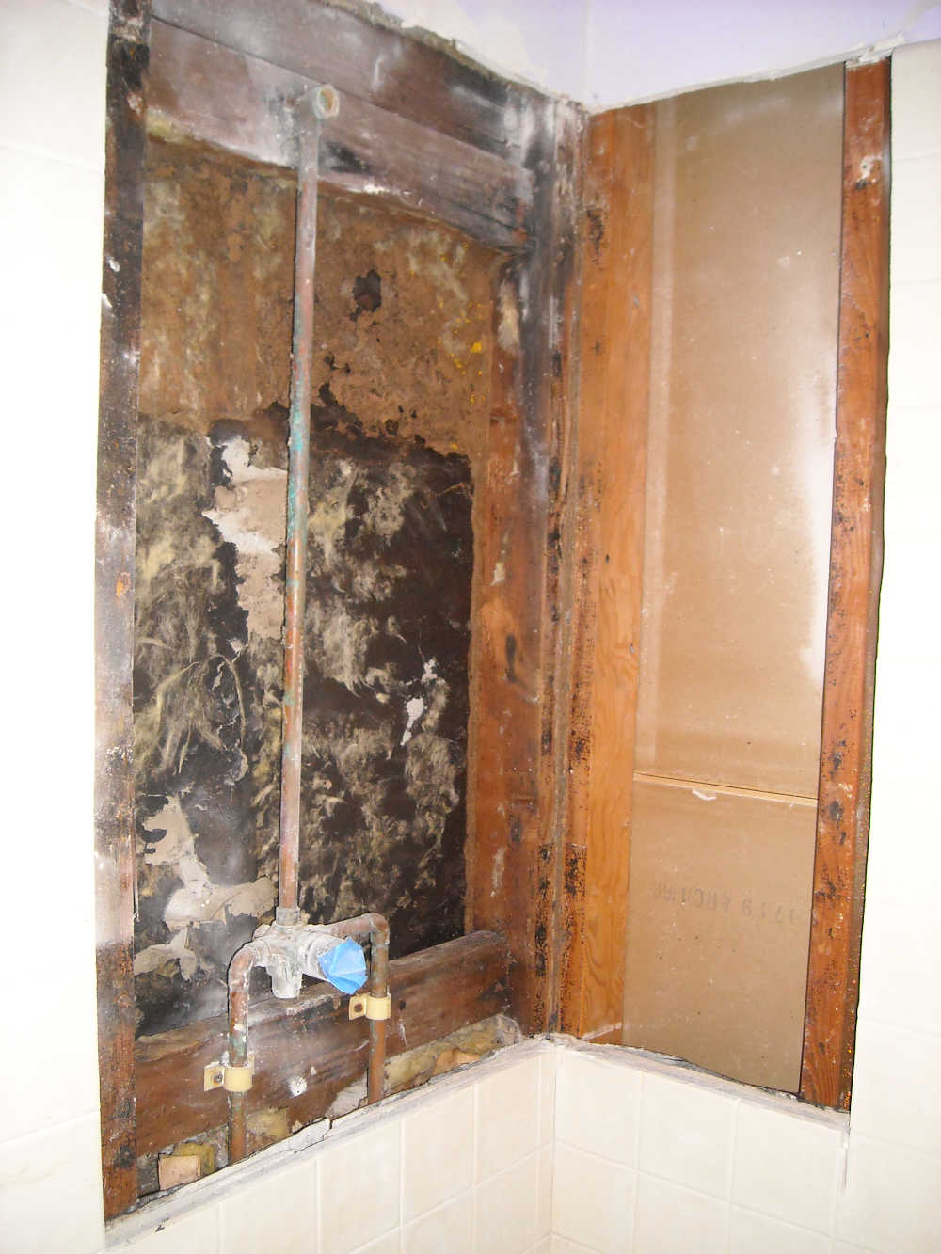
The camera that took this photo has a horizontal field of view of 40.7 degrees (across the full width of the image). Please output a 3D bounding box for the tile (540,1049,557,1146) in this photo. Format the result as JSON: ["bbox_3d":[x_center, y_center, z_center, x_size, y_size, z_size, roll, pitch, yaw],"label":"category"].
[{"bbox_3d":[0.084,0.517,1.390,0.009,0.108,0.030,4,4,39],"label":"tile"}]

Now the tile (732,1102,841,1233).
[{"bbox_3d":[0.305,0.529,1.236,0.108,0.108,0.009,4,4,39],"label":"tile"}]

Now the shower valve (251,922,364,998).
[{"bbox_3d":[-0.139,0.296,1.113,0.102,0.073,0.079,4,4,39],"label":"shower valve"}]

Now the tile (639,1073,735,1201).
[{"bbox_3d":[0.222,0.523,1.305,0.108,0.108,0.009,4,4,39],"label":"tile"}]

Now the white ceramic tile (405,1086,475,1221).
[{"bbox_3d":[-0.030,0.518,1.248,0.009,0.108,0.108,4,4,39],"label":"white ceramic tile"}]

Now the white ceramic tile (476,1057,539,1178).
[{"bbox_3d":[0.038,0.516,1.335,0.009,0.108,0.108,4,4,39],"label":"white ceramic tile"}]

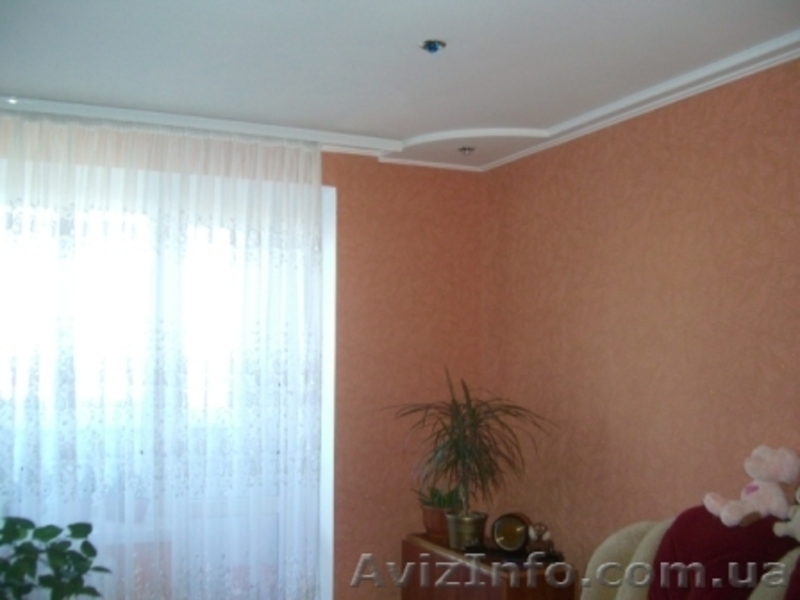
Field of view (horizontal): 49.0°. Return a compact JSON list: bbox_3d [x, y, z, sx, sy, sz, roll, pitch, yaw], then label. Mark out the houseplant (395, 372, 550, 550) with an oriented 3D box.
[{"bbox_3d":[0.300,0.692,3.822,0.660,0.759,0.600,0,-3,4],"label":"houseplant"}]

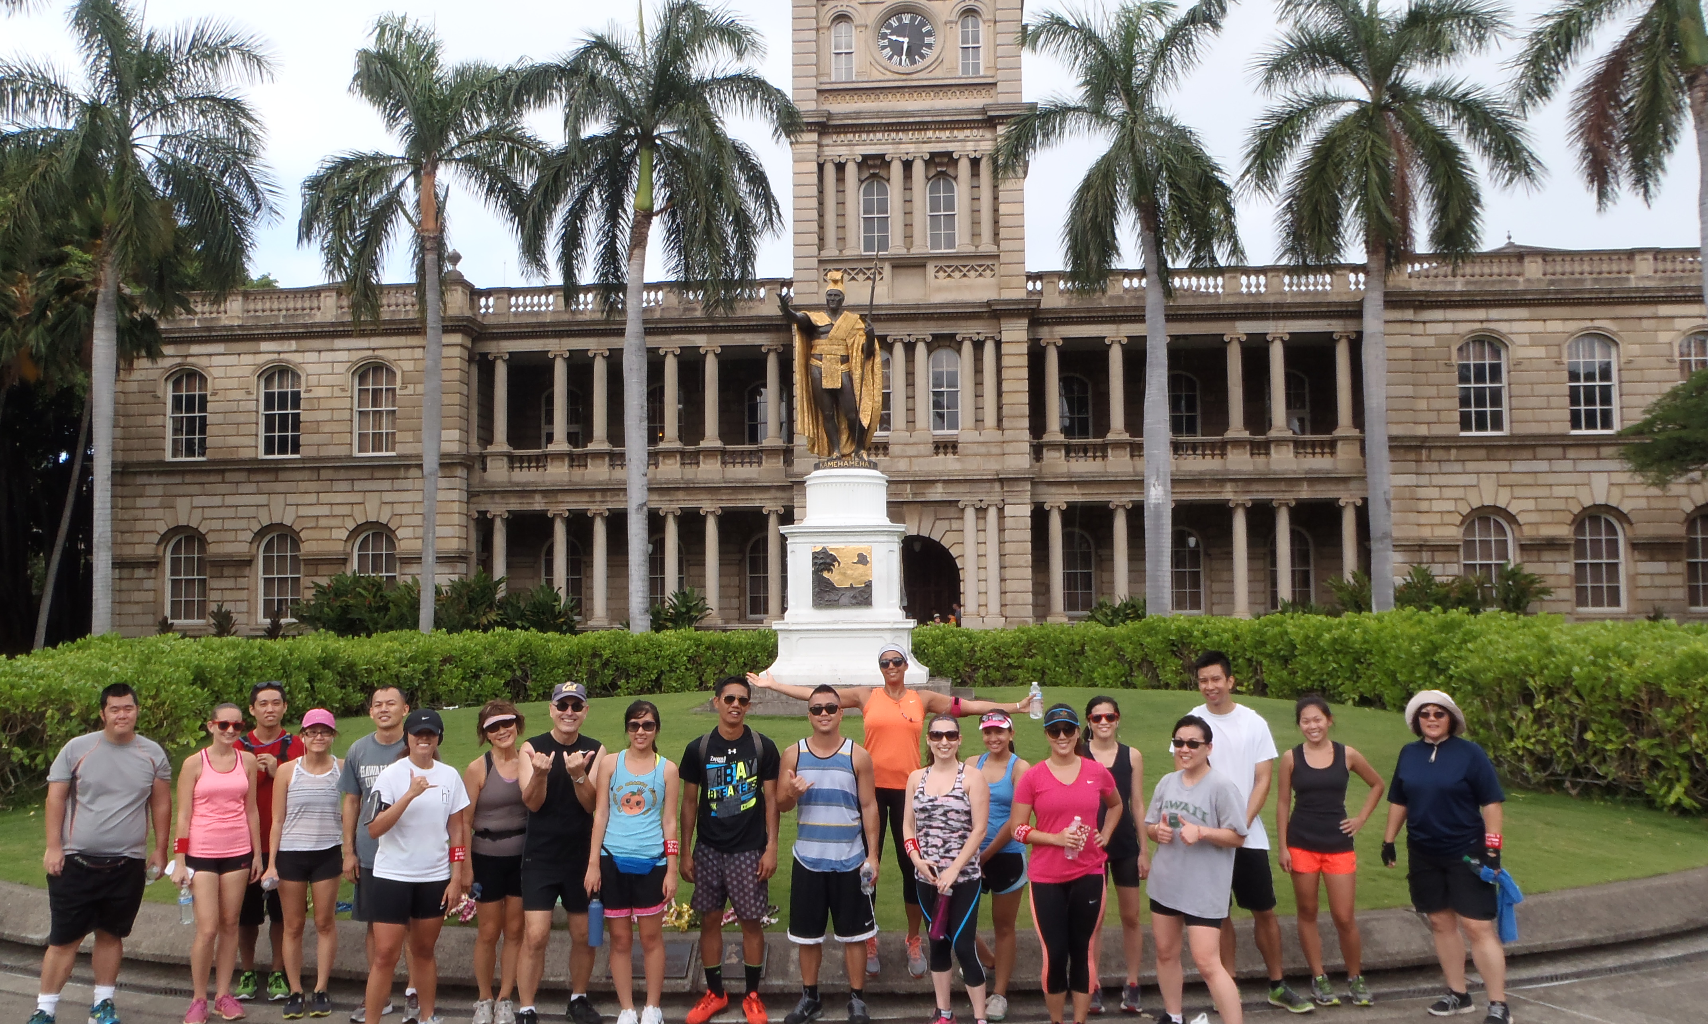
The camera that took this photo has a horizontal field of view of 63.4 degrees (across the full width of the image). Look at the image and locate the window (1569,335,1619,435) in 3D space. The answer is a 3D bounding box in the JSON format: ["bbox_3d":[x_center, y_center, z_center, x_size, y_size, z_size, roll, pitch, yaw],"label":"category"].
[{"bbox_3d":[21.204,-3.678,39.671,1.268,2.857,0.250,-1,-3,5],"label":"window"}]

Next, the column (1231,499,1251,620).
[{"bbox_3d":[12.482,1.540,44.470,0.680,3.867,0.650,-1,-4,5],"label":"column"}]

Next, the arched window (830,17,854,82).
[{"bbox_3d":[-0.336,-14.451,43.170,0.670,2.030,0.250,-1,-4,5],"label":"arched window"}]

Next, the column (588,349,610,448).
[{"bbox_3d":[-8.095,-3.603,44.220,0.660,3.190,0.640,-1,-4,5],"label":"column"}]

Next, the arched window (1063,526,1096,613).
[{"bbox_3d":[7.303,1.912,44.754,1.012,2.816,0.250,-1,-3,5],"label":"arched window"}]

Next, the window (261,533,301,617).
[{"bbox_3d":[-18.068,2.054,43.696,1.420,2.830,0.250,-1,-4,5],"label":"window"}]

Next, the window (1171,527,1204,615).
[{"bbox_3d":[10.735,1.900,44.467,0.983,2.798,0.250,-1,-3,5],"label":"window"}]

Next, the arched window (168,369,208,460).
[{"bbox_3d":[-21.216,-3.140,44.184,1.420,2.930,0.250,-1,-4,5],"label":"arched window"}]

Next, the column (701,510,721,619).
[{"bbox_3d":[-4.732,1.801,45.962,0.680,3.867,0.650,-1,-4,5],"label":"column"}]

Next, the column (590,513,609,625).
[{"bbox_3d":[-7.776,1.691,42.211,0.520,3.526,0.520,-1,-3,5],"label":"column"}]

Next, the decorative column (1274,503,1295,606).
[{"bbox_3d":[13.104,1.445,42.066,0.660,3.660,0.640,-1,-4,5],"label":"decorative column"}]

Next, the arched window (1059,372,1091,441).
[{"bbox_3d":[7.260,-3.213,46.406,1.400,2.890,0.250,-1,-4,5],"label":"arched window"}]

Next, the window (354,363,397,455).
[{"bbox_3d":[-16.039,-3.436,46.355,1.507,3.133,0.250,-1,-4,5],"label":"window"}]

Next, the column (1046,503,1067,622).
[{"bbox_3d":[6.592,1.630,44.981,0.680,3.867,0.650,-1,-4,5],"label":"column"}]

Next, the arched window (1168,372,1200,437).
[{"bbox_3d":[11.581,-3.523,49.296,1.522,3.018,0.250,-1,-4,5],"label":"arched window"}]

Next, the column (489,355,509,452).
[{"bbox_3d":[-12.046,-3.742,46.939,0.680,3.348,0.650,-1,-4,5],"label":"column"}]

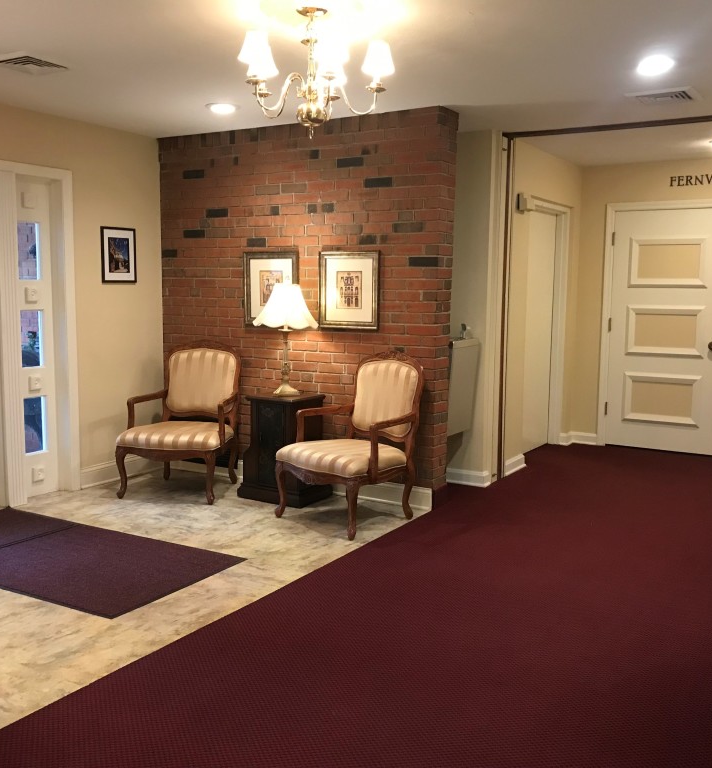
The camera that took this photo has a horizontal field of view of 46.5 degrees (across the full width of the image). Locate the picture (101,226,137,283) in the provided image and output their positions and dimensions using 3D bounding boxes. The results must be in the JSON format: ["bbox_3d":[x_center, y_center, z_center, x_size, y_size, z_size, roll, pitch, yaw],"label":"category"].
[{"bbox_3d":[-1.635,-0.884,5.702,0.020,0.375,0.318,5,8,31],"label":"picture"}]

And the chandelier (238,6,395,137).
[{"bbox_3d":[-0.174,-1.191,3.199,0.600,0.473,0.600,1,7,0],"label":"chandelier"}]

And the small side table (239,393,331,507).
[{"bbox_3d":[-0.461,0.406,5.400,0.510,0.667,0.395,5,8,31],"label":"small side table"}]

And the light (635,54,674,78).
[{"bbox_3d":[1.413,-1.497,3.905,0.180,0.040,0.180,5,8,31],"label":"light"}]

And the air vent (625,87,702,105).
[{"bbox_3d":[1.685,-1.568,4.531,0.330,0.030,0.330,5,8,31],"label":"air vent"}]

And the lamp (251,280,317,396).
[{"bbox_3d":[-0.448,-0.287,5.253,0.410,0.720,0.410,1,7,0],"label":"lamp"}]

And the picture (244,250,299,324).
[{"bbox_3d":[-0.578,-0.633,5.555,0.442,0.495,0.030,4,8,30],"label":"picture"}]

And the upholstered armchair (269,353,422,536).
[{"bbox_3d":[-0.030,0.311,4.872,0.680,0.985,0.670,-6,9,-44],"label":"upholstered armchair"}]

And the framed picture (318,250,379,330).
[{"bbox_3d":[-0.055,-0.587,5.247,0.442,0.503,0.030,4,8,30],"label":"framed picture"}]

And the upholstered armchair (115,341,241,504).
[{"bbox_3d":[-1.155,0.226,5.535,0.680,0.980,0.670,2,7,11],"label":"upholstered armchair"}]

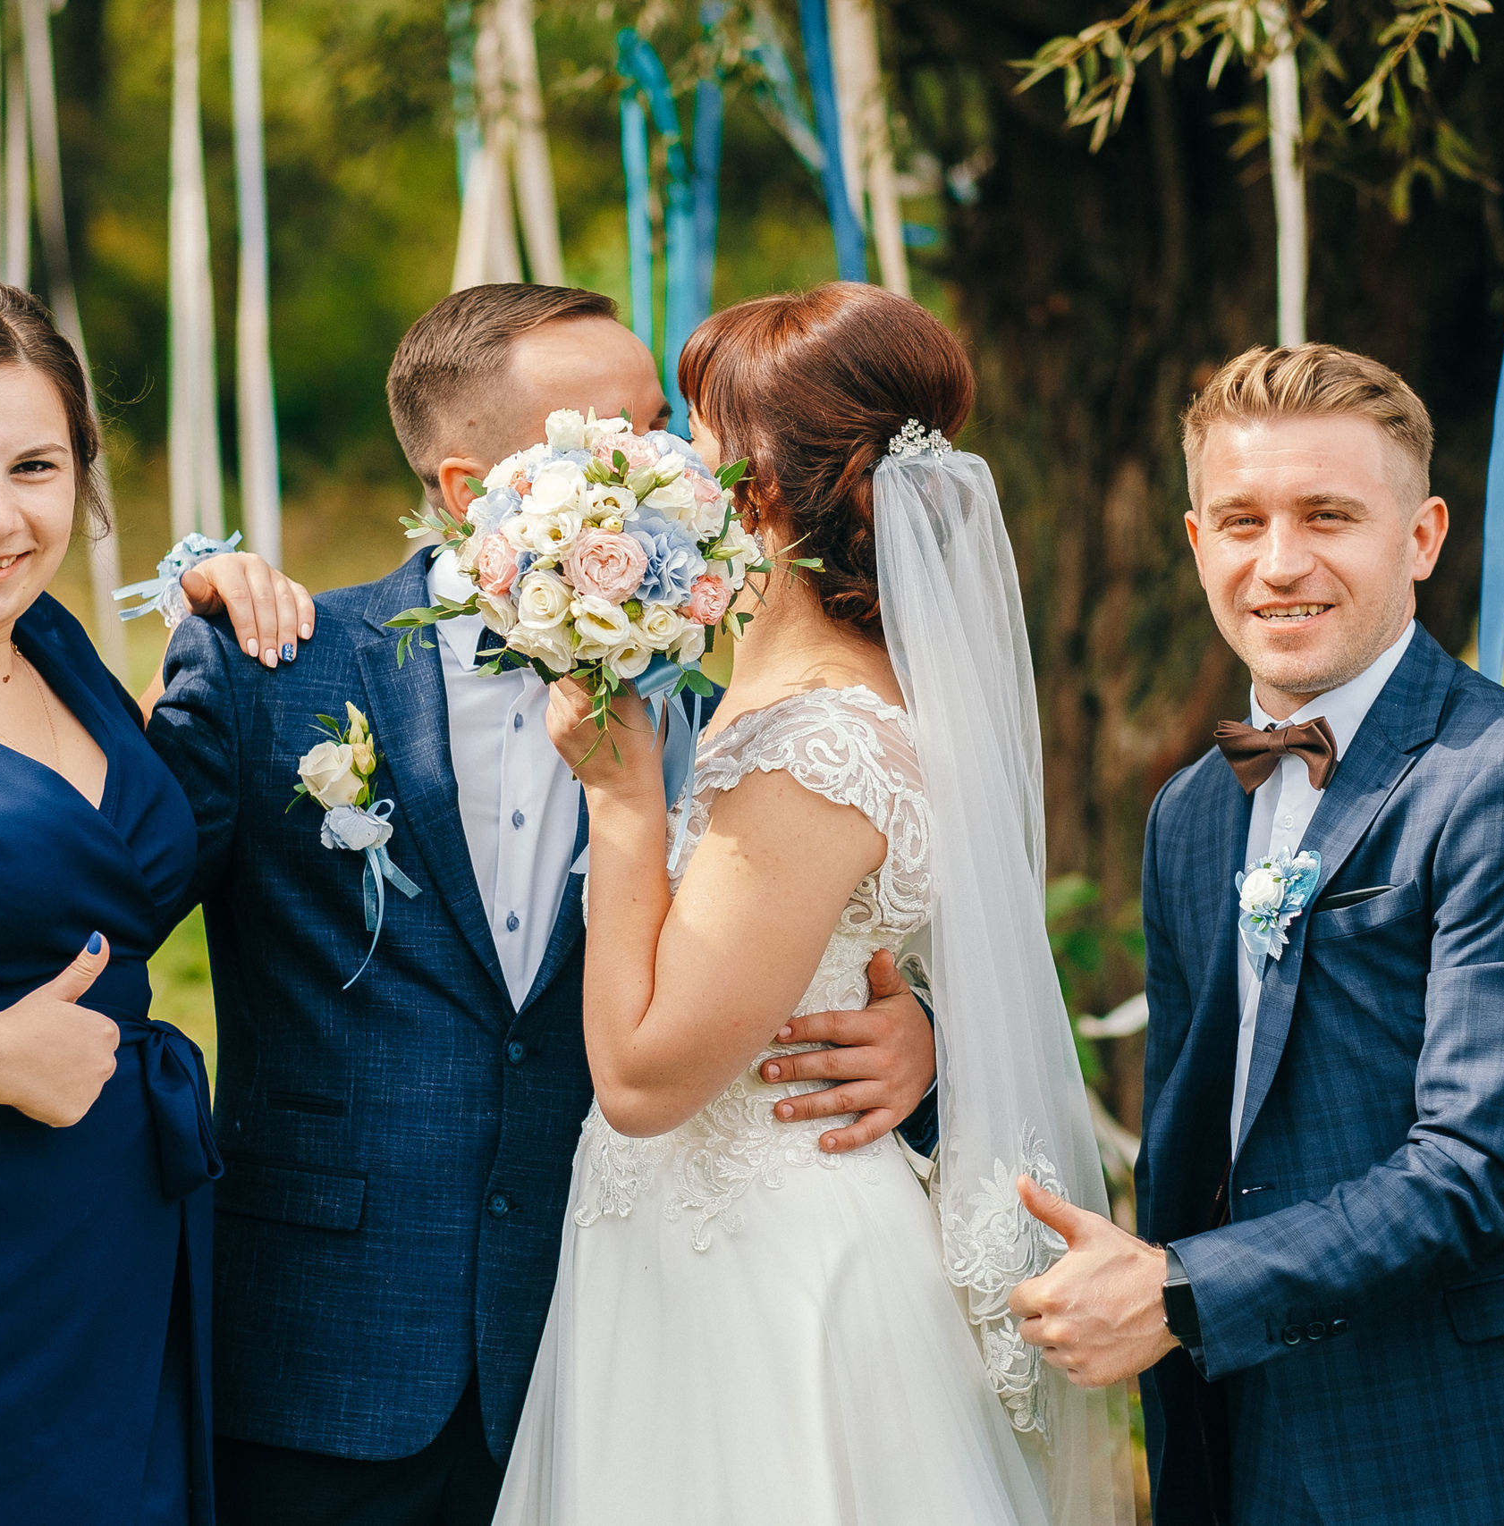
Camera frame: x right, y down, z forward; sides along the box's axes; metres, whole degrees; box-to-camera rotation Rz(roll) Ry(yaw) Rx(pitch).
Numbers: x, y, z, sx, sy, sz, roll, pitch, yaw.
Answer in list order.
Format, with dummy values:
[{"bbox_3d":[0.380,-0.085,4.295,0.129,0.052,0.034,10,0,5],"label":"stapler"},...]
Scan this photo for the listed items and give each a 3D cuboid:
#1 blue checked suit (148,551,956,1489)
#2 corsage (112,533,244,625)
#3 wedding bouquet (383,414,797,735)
[{"bbox_3d":[-0.154,0.176,3.880,0.540,0.670,0.380,-1,3,-22],"label":"blue checked suit"},{"bbox_3d":[-0.416,-0.133,3.880,0.085,0.072,0.080,1,3,18],"label":"corsage"},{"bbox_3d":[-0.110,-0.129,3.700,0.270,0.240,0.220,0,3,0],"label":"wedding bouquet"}]

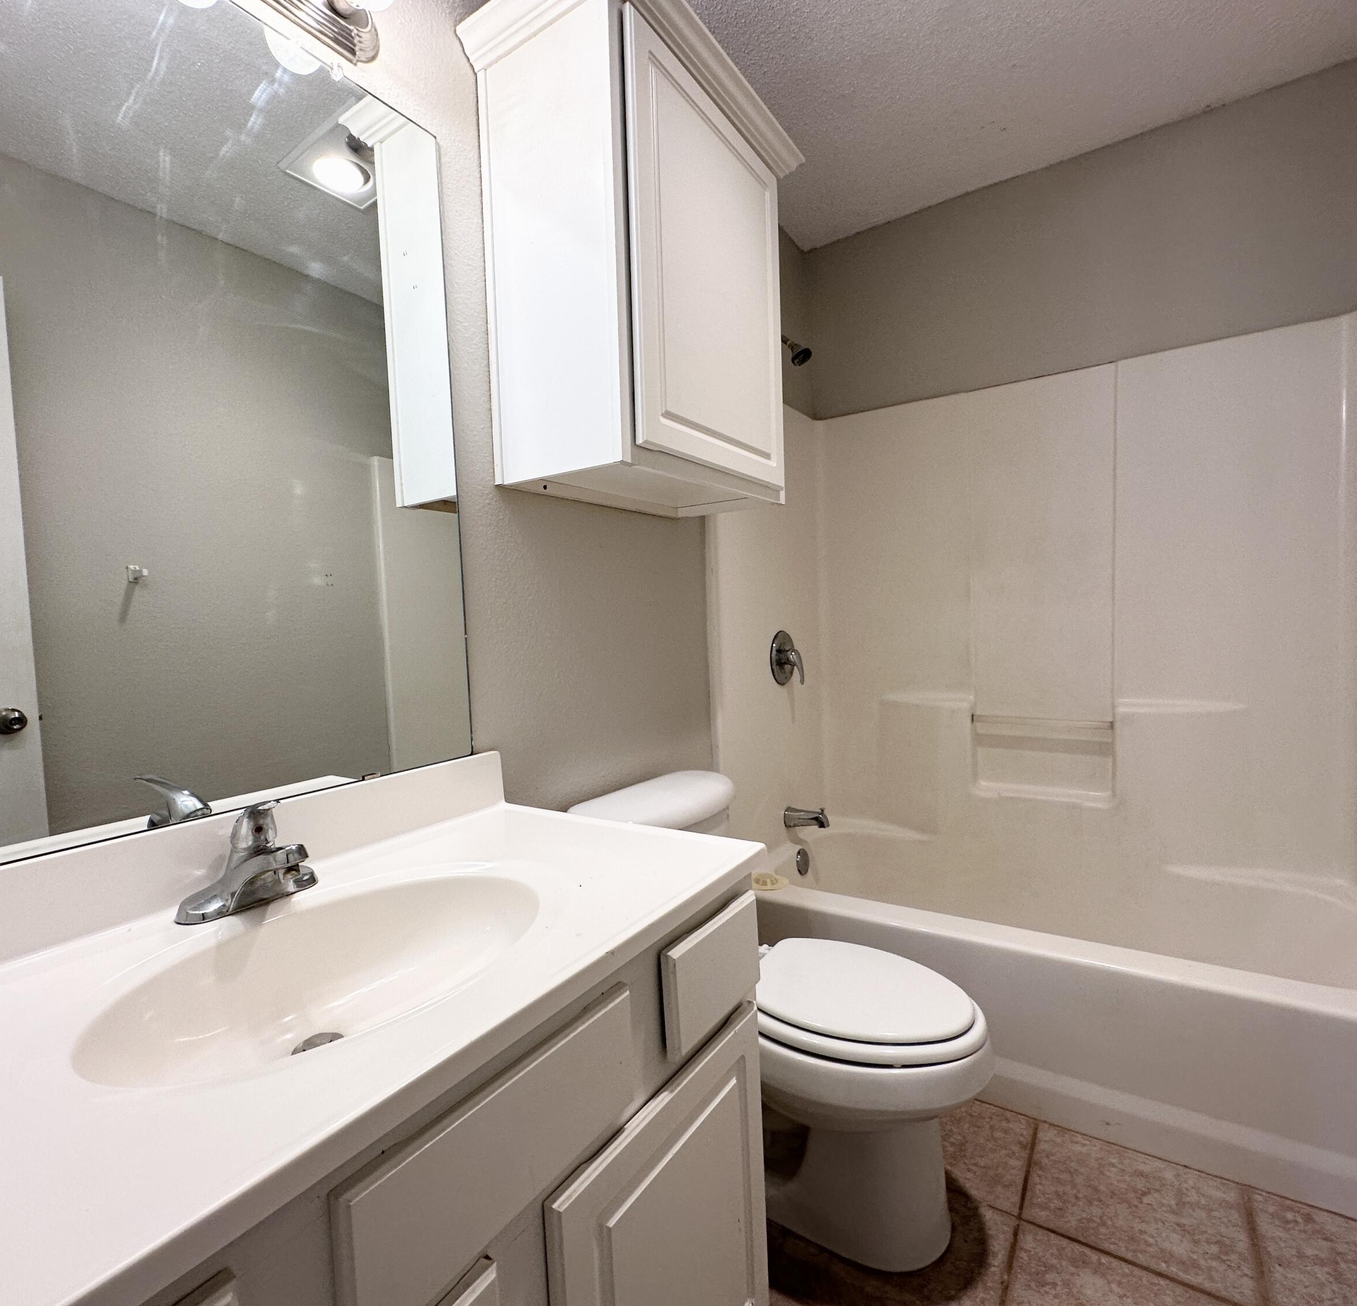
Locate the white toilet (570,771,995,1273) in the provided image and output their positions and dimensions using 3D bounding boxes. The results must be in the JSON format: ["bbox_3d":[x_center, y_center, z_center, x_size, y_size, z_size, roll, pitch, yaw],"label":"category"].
[{"bbox_3d":[0.235,0.688,1.432,0.757,0.760,0.460,0,3,33],"label":"white toilet"}]

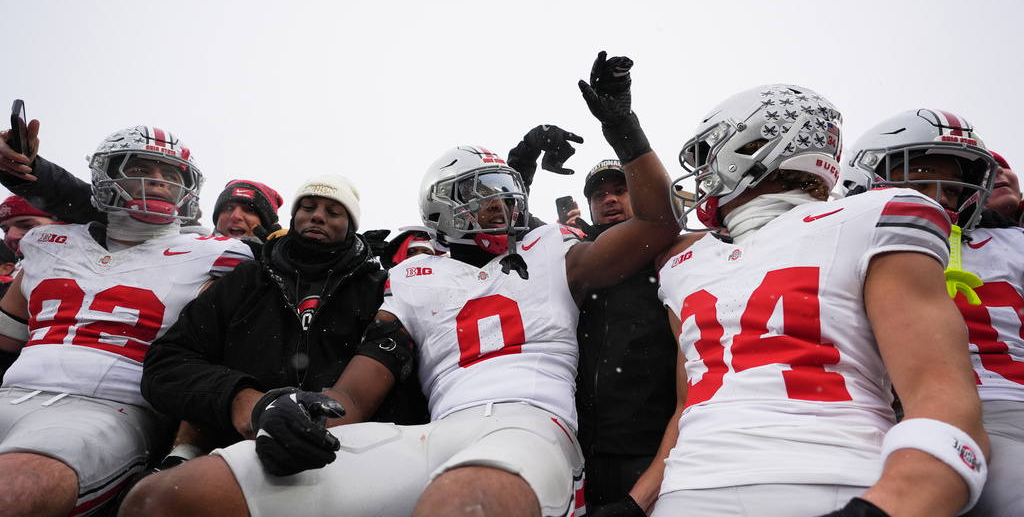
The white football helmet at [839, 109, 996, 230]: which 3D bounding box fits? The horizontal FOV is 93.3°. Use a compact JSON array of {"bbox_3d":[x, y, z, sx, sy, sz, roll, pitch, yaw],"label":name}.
[{"bbox_3d":[0.900,-0.195,1.095,0.250,0.275,0.320,-1,-1,7],"label":"white football helmet"}]

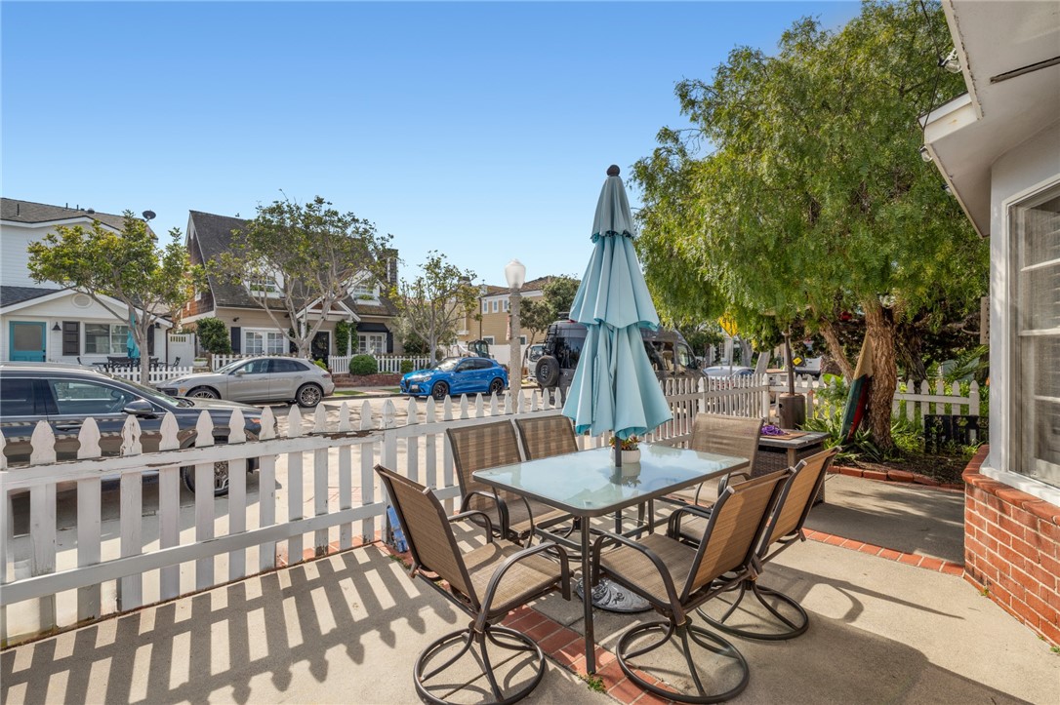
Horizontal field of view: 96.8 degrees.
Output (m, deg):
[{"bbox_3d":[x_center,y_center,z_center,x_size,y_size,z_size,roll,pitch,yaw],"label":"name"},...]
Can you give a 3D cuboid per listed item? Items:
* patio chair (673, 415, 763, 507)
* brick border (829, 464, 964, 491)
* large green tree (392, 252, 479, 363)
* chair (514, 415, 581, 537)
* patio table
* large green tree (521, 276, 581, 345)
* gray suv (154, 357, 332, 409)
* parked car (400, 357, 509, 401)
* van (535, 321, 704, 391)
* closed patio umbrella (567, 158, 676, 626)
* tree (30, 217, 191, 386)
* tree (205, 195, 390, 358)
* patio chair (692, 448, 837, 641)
[{"bbox_3d":[1.387,0.971,3.642,0.700,0.930,0.620,1,-2,-41],"label":"patio chair"},{"bbox_3d":[3.920,1.368,5.140,1.280,0.085,0.130,0,0,41],"label":"brick border"},{"bbox_3d":[-4.537,-1.461,22.730,4.200,6.600,4.200,0,-2,0],"label":"large green tree"},{"bbox_3d":[0.301,0.950,3.493,0.600,0.920,0.690,0,0,-38],"label":"chair"},{"bbox_3d":[0.546,1.060,2.896,1.580,0.710,0.955,2,-2,-42],"label":"patio table"},{"bbox_3d":[1.656,-1.633,34.062,5.000,7.500,5.000,0,-2,0],"label":"large green tree"},{"bbox_3d":[-8.560,0.930,14.630,4.690,1.620,1.970,0,0,-43],"label":"gray suv"},{"bbox_3d":[-3.040,1.000,20.100,4.690,1.670,1.970,0,0,-43],"label":"parked car"},{"bbox_3d":[3.271,0.340,14.971,6.100,2.780,2.100,0,0,-43],"label":"van"},{"bbox_3d":[0.546,0.135,2.923,0.640,2.560,0.660,0,-2,0],"label":"closed patio umbrella"},{"bbox_3d":[-12.100,-1.250,13.800,3.800,5.800,3.800,0,0,-43],"label":"tree"},{"bbox_3d":[-8.963,-2.114,18.352,7.300,7.750,7.000,2,-2,-45],"label":"tree"},{"bbox_3d":[1.214,0.950,2.523,0.600,0.920,0.690,0,0,-41],"label":"patio chair"}]

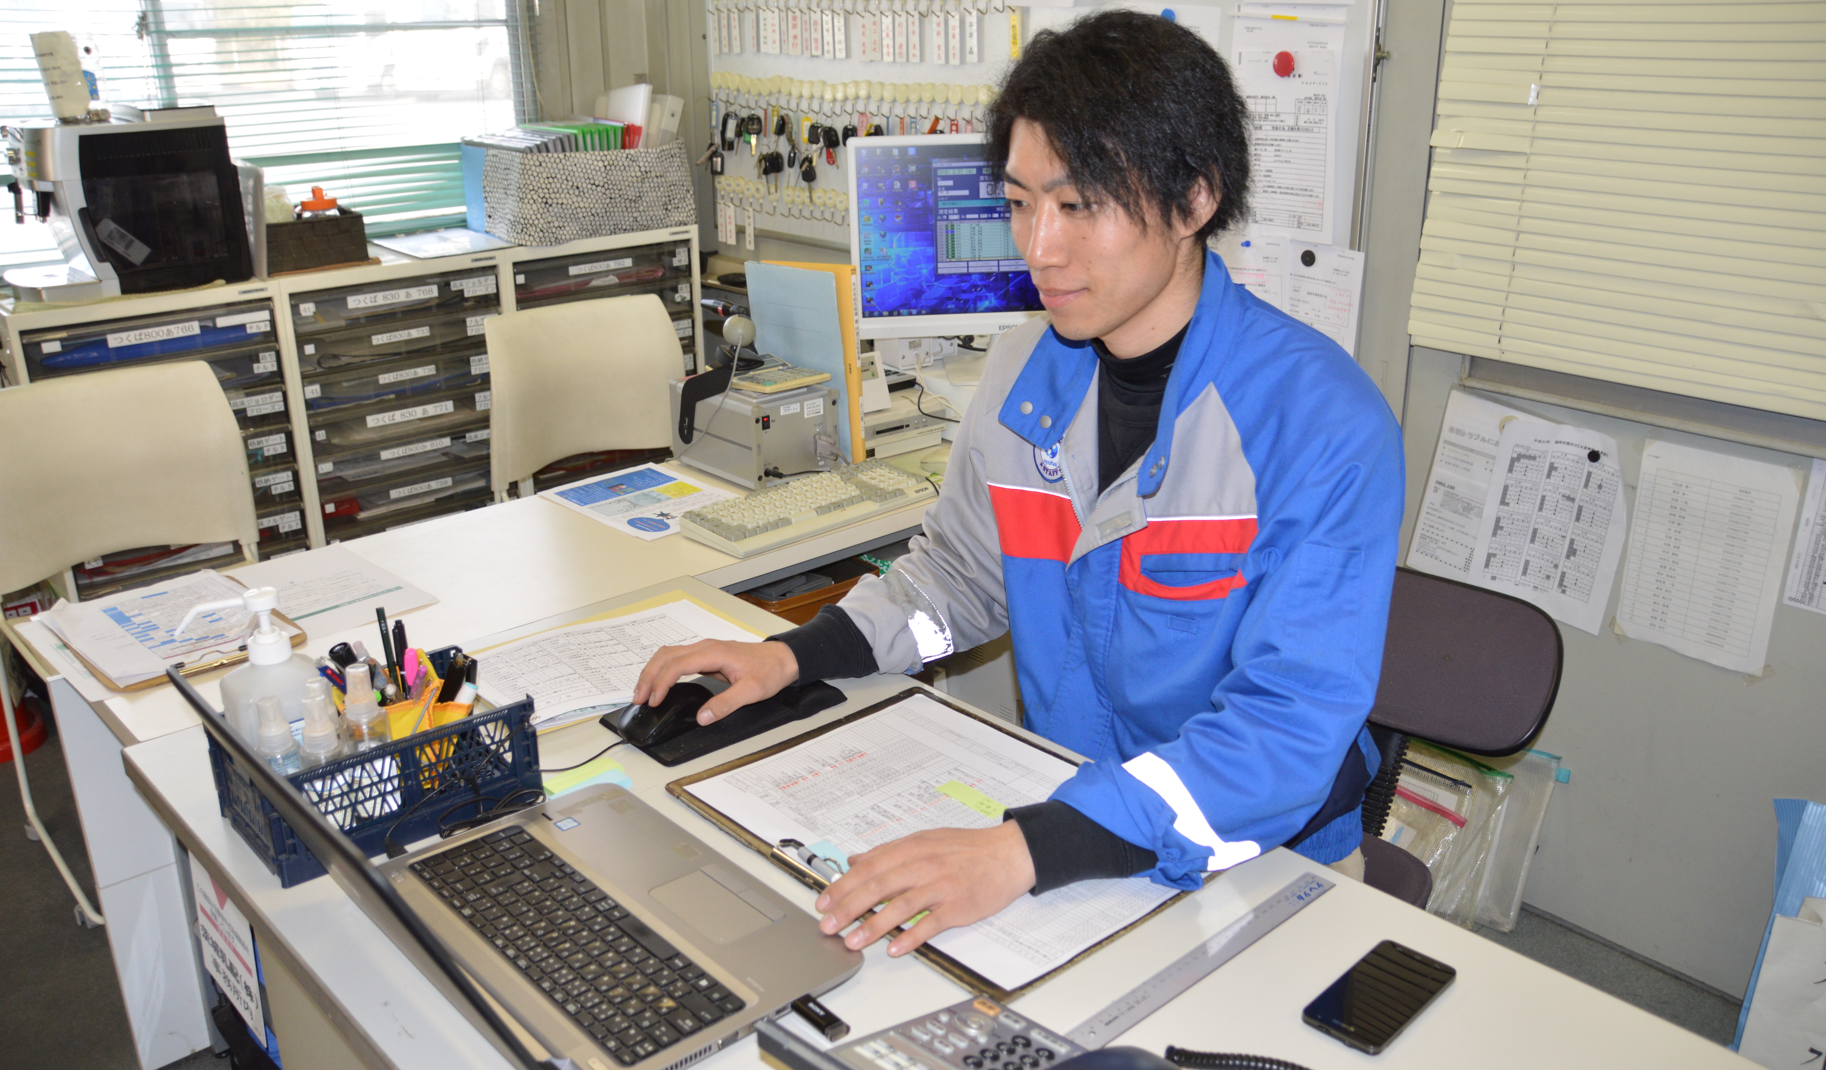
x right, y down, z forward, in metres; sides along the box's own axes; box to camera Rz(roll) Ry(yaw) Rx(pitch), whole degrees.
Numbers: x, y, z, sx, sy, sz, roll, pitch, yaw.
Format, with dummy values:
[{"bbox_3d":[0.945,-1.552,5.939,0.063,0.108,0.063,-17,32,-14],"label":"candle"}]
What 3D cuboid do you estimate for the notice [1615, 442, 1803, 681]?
[{"bbox_3d":[1.136,0.032,1.973,0.008,0.302,0.208,-19,27,-40],"label":"notice"}]

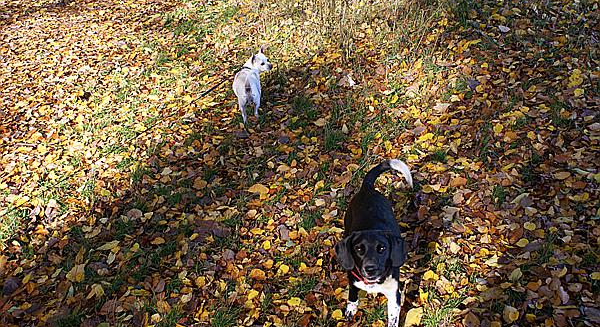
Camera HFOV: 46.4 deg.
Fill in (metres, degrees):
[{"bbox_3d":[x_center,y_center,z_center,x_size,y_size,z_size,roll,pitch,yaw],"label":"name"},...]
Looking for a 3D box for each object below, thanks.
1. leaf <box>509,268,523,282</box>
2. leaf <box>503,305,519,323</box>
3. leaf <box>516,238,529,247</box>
[{"bbox_3d":[0.791,0.407,2.571,0.048,0.014,0.064,10,29,18],"label":"leaf"},{"bbox_3d":[0.745,0.532,2.473,0.057,0.025,0.067,8,25,18],"label":"leaf"},{"bbox_3d":[0.901,0.322,2.835,0.049,0.012,0.053,8,25,18],"label":"leaf"}]

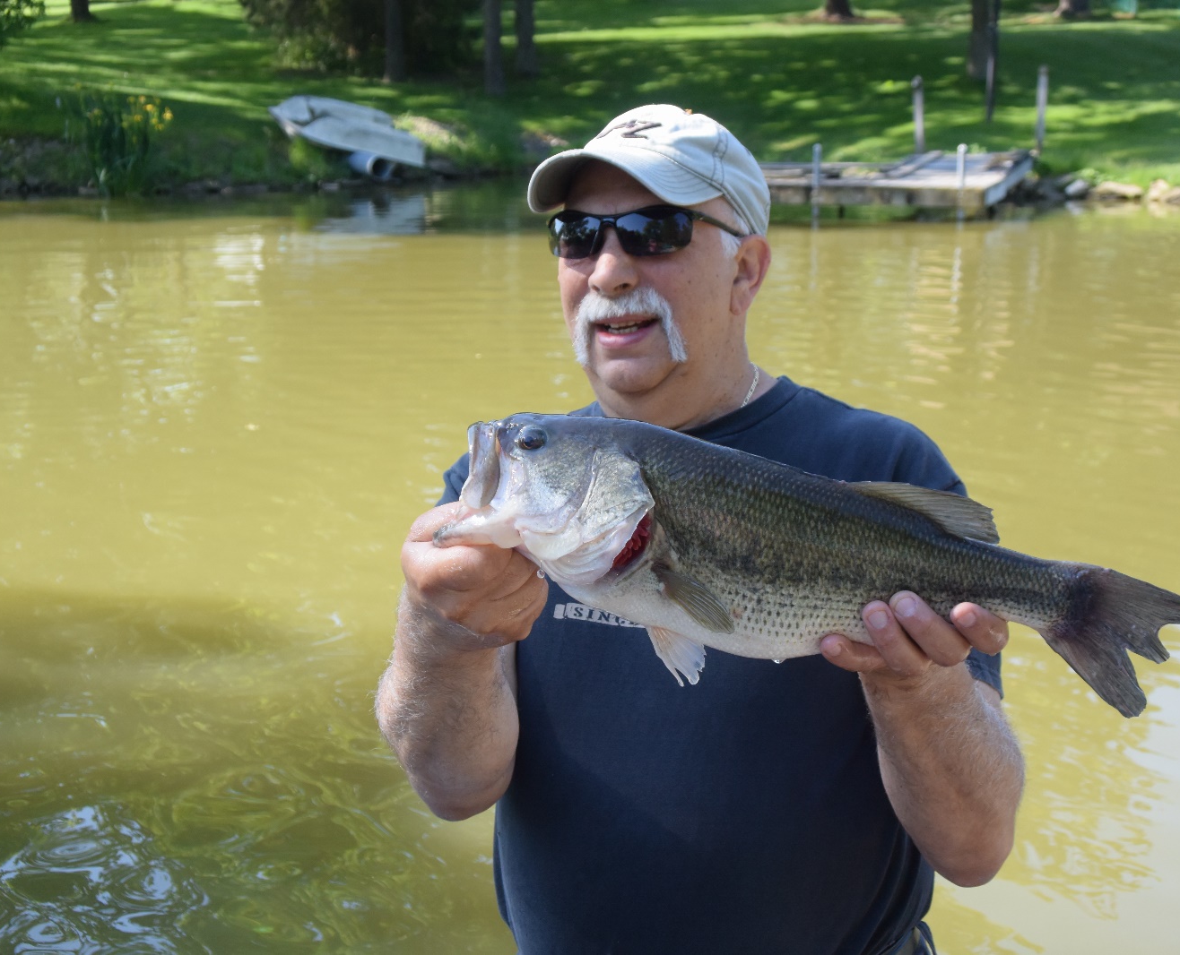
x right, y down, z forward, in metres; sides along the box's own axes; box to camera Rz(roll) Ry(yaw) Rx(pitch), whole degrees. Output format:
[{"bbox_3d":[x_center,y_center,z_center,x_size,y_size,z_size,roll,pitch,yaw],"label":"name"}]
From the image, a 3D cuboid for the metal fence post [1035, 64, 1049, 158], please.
[{"bbox_3d":[4.628,-3.761,20.000,0.100,0.940,0.100,0,12,0],"label":"metal fence post"}]

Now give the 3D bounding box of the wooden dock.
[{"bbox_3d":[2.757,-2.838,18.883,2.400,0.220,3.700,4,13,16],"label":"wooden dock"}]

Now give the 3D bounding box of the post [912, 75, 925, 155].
[{"bbox_3d":[3.370,-3.709,20.000,0.100,0.820,0.100,0,12,0],"label":"post"}]

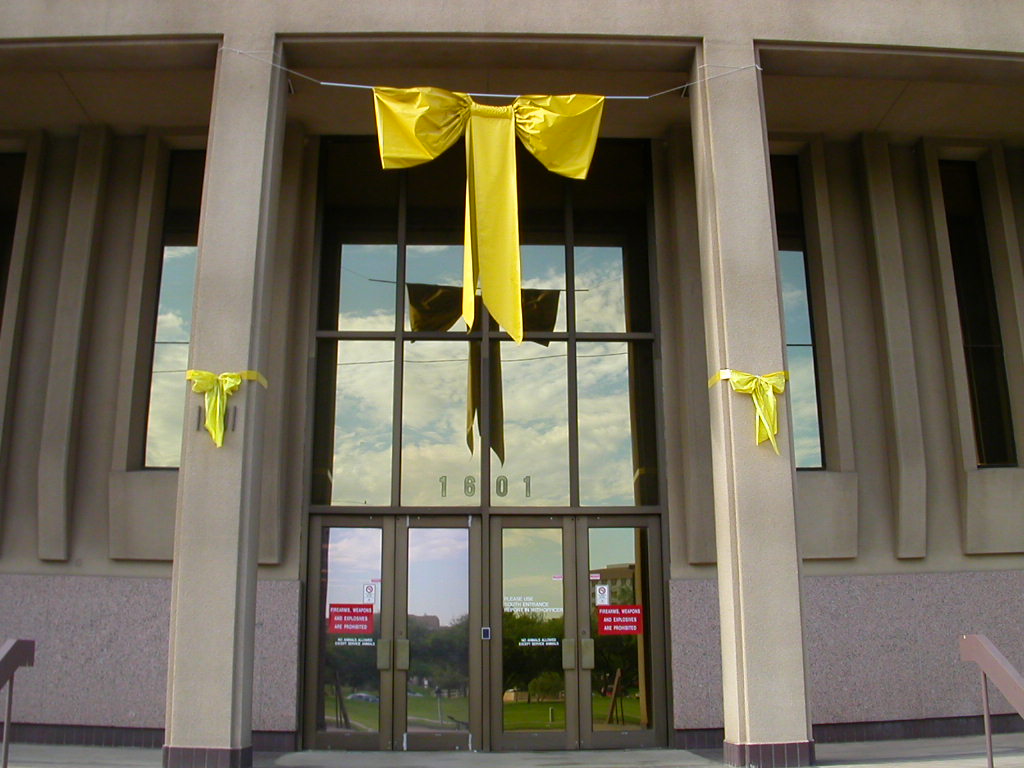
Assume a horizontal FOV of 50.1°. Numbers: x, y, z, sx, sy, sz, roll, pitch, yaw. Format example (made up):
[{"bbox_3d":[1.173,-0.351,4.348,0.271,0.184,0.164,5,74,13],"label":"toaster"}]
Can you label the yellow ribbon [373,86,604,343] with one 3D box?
[{"bbox_3d":[-0.190,-1.525,9.731,2.100,2.420,0.350,0,-16,-2],"label":"yellow ribbon"}]

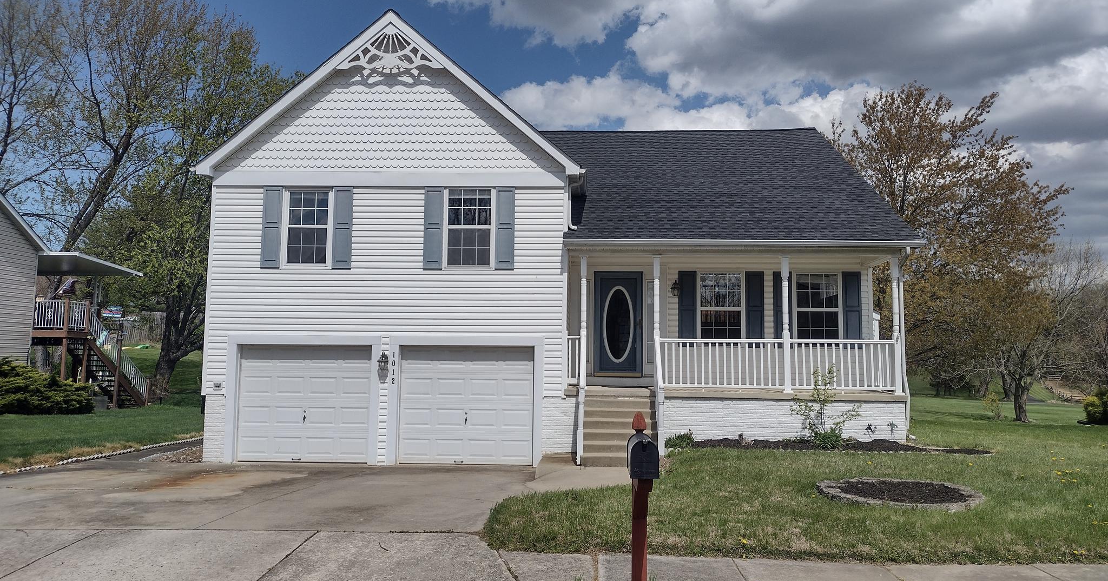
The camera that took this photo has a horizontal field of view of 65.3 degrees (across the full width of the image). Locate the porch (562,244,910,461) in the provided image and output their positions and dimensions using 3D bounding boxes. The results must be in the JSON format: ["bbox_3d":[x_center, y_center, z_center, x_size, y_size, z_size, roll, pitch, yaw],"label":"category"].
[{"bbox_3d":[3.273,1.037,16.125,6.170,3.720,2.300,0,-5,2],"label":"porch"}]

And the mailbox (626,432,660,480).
[{"bbox_3d":[0.530,0.989,5.183,0.162,0.225,0.490,0,-5,2],"label":"mailbox"}]

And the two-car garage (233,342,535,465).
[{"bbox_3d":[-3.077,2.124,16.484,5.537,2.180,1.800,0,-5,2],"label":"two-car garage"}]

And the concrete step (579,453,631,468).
[{"bbox_3d":[1.043,2.745,13.934,1.280,0.175,0.300,0,-5,2],"label":"concrete step"}]

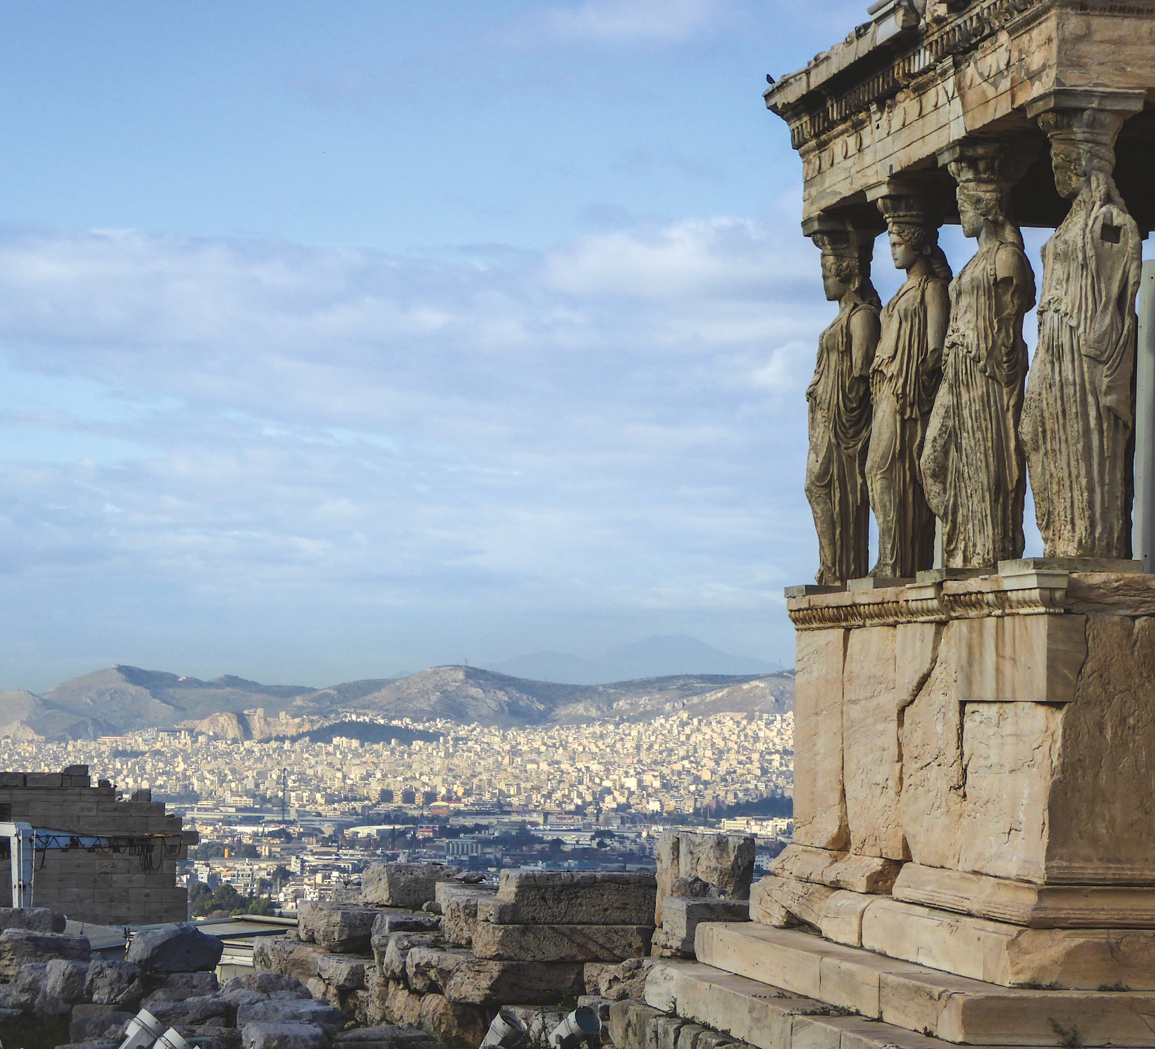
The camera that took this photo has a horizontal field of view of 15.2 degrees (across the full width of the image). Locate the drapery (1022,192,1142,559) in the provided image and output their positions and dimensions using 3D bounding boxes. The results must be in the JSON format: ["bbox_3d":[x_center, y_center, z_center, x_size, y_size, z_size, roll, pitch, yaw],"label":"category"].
[{"bbox_3d":[2.483,-0.720,21.266,0.510,1.747,0.640,2,-3,-9],"label":"drapery"}]

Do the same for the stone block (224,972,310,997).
[{"bbox_3d":[-2.229,3.310,31.000,0.580,0.230,0.450,2,-2,-9],"label":"stone block"}]

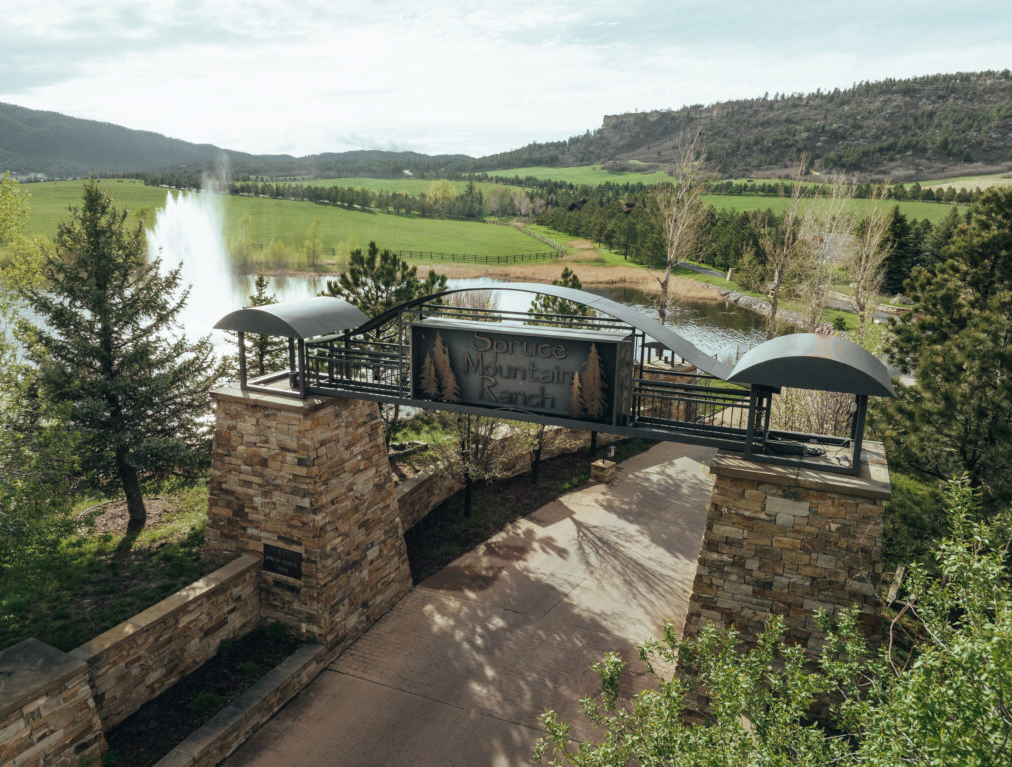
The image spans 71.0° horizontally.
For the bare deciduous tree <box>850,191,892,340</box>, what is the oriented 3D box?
[{"bbox_3d":[19.478,-5.779,37.919,2.500,8.752,2.500,7,16,22],"label":"bare deciduous tree"}]

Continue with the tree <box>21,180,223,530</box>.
[{"bbox_3d":[-8.108,-0.405,15.081,4.300,7.444,4.300,7,16,22],"label":"tree"}]

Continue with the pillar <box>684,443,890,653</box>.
[{"bbox_3d":[4.172,3.272,10.686,3.087,4.697,2.999,7,16,22],"label":"pillar"}]

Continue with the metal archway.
[{"bbox_3d":[0.139,-0.530,11.596,10.894,2.156,1.981,7,16,22],"label":"metal archway"}]

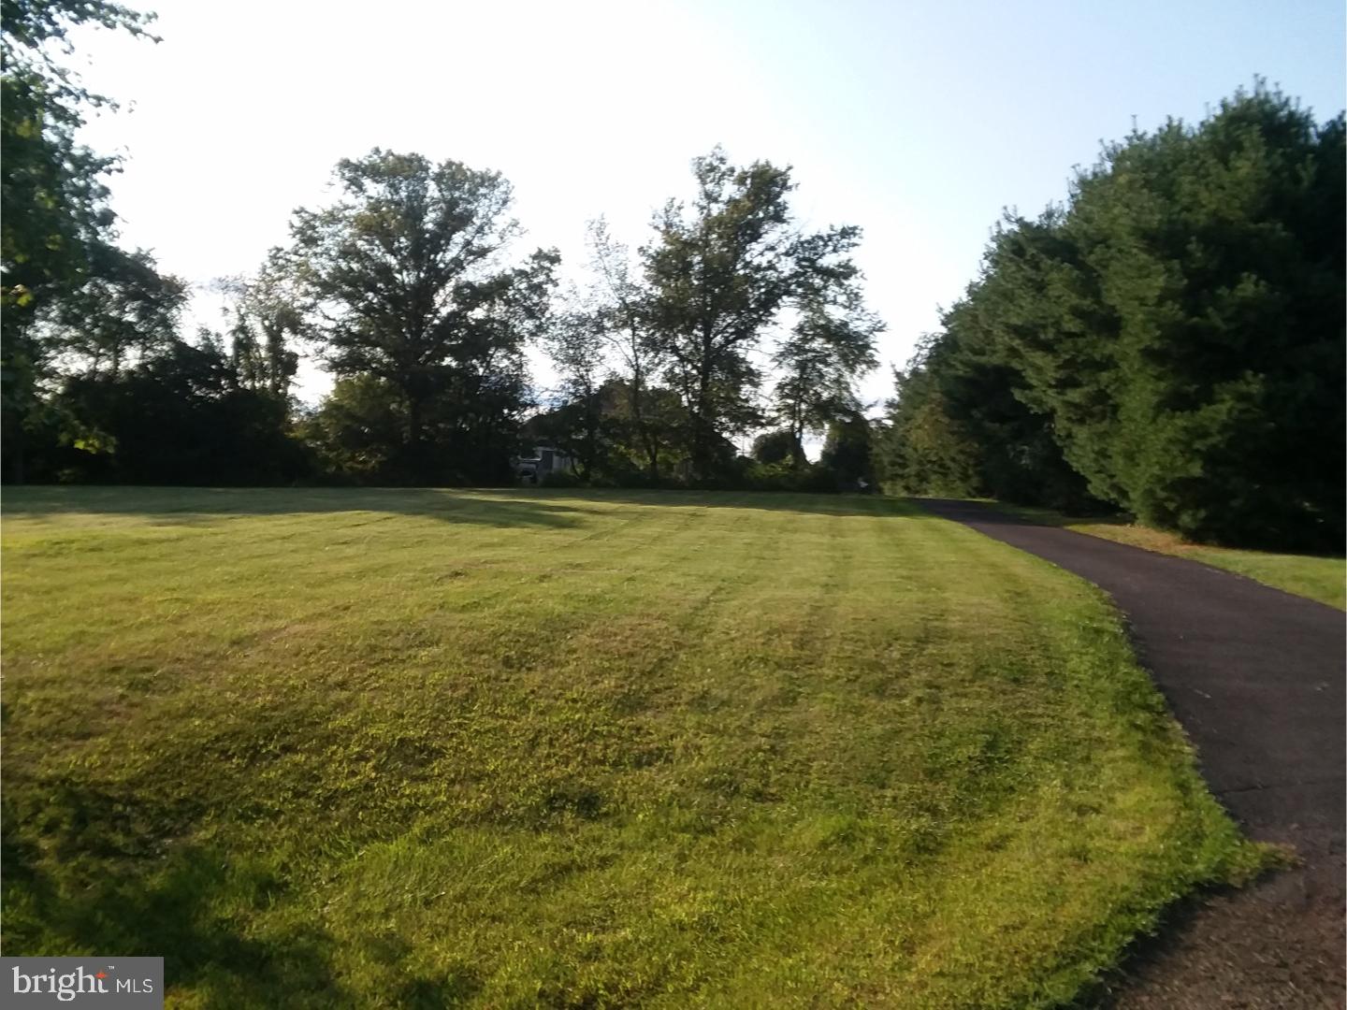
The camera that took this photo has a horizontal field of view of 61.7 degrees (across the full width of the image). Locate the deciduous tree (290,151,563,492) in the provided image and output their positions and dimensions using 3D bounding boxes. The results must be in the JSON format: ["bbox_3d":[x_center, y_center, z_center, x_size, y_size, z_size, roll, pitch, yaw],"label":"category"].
[{"bbox_3d":[-13.790,-10.350,62.000,14.920,18.330,13.500,0,1,0],"label":"deciduous tree"}]

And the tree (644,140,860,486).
[{"bbox_3d":[4.490,-10.750,63.000,12.460,18.390,11.300,0,1,0],"label":"tree"}]

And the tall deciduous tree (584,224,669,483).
[{"bbox_3d":[-2.600,-8.590,62.000,4.570,14.450,4.500,0,1,0],"label":"tall deciduous tree"}]

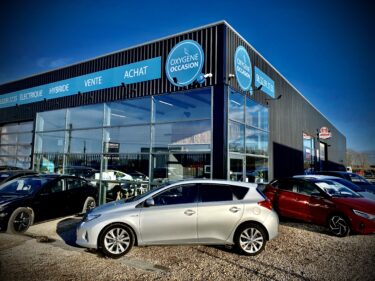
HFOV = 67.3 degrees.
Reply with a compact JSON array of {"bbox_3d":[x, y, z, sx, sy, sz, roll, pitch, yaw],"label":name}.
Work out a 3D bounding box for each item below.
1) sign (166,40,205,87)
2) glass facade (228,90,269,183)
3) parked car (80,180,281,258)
[{"bbox_3d":[-0.093,-2.629,9.684,1.575,1.575,0.130,-2,-5,34],"label":"sign"},{"bbox_3d":[2.426,0.586,10.791,0.200,4.369,4.095,-2,-5,34],"label":"glass facade"},{"bbox_3d":[-0.203,1.575,6.216,4.280,1.470,1.780,2,-5,-7],"label":"parked car"}]

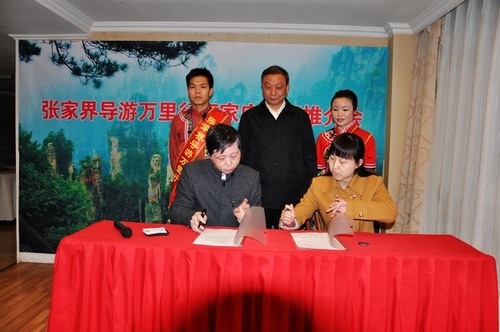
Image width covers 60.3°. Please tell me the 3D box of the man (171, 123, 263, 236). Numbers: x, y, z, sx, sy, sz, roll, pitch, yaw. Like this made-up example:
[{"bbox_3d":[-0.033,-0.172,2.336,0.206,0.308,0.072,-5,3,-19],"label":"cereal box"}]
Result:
[{"bbox_3d":[-0.193,0.439,2.357,0.530,1.290,0.680,2,3,-1],"label":"man"}]

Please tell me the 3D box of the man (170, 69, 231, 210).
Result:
[{"bbox_3d":[-0.328,0.201,2.891,0.450,1.700,0.280,2,3,-1],"label":"man"}]

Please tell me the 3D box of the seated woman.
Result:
[{"bbox_3d":[0.470,0.471,2.330,0.580,1.270,0.660,2,3,12],"label":"seated woman"}]

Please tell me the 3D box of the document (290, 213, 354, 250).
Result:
[{"bbox_3d":[0.345,0.309,2.006,0.275,0.100,0.320,2,3,2],"label":"document"}]

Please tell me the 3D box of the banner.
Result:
[{"bbox_3d":[-0.481,-0.116,3.997,3.420,1.995,0.030,2,3,2],"label":"banner"}]

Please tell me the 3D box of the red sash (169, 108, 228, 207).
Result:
[{"bbox_3d":[-0.338,-0.032,2.849,0.410,0.690,0.220,2,3,-1],"label":"red sash"}]

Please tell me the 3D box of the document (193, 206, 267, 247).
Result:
[{"bbox_3d":[-0.080,0.282,2.033,0.335,0.125,0.320,2,3,2],"label":"document"}]

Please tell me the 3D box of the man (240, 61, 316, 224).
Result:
[{"bbox_3d":[0.176,0.210,2.830,0.510,1.720,0.300,2,3,4],"label":"man"}]

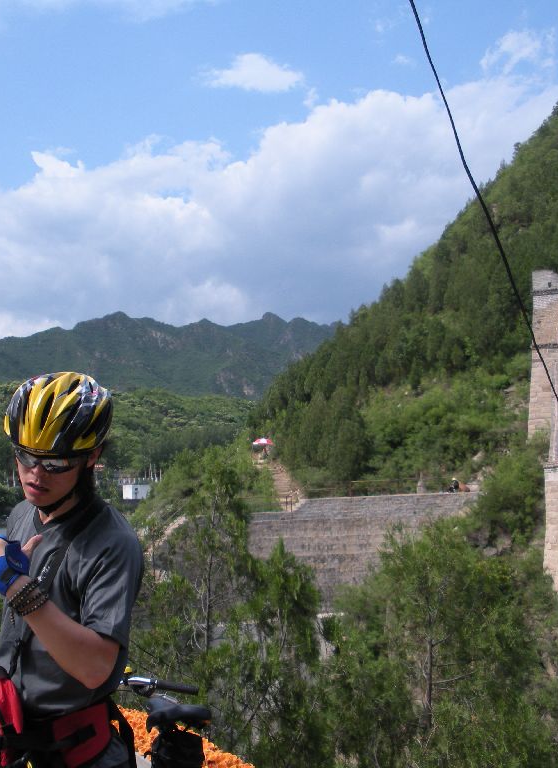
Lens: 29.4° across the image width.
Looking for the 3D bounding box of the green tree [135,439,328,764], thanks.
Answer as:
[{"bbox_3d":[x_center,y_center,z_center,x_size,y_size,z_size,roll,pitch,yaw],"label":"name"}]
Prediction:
[{"bbox_3d":[-1.020,4.700,22.000,4.000,7.000,3.800,0,-4,0],"label":"green tree"}]

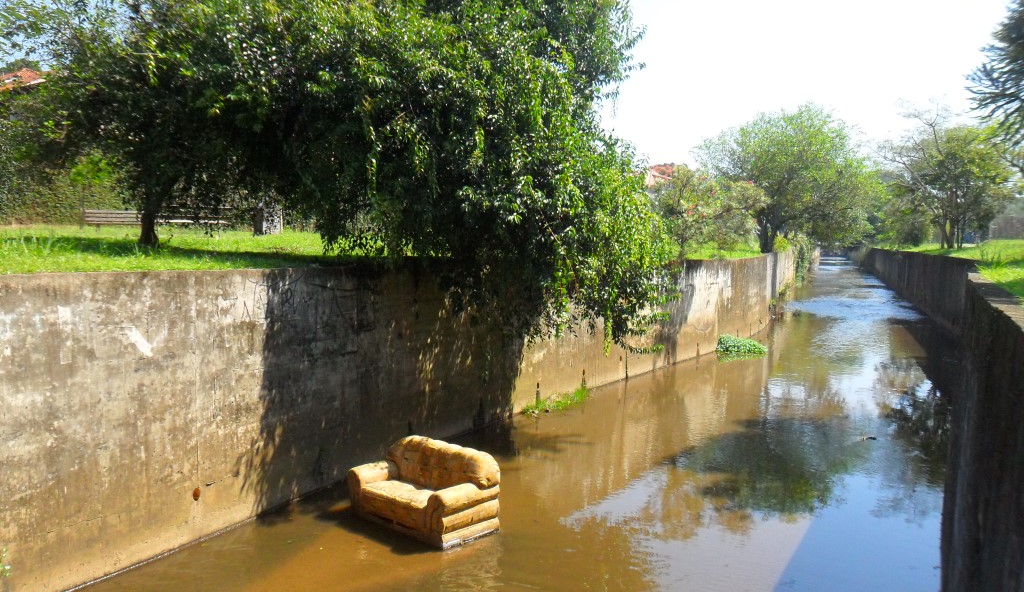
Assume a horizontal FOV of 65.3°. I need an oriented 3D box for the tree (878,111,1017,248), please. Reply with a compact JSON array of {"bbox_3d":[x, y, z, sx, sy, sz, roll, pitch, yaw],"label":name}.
[{"bbox_3d":[25.140,-6.681,46.000,7.600,8.000,7.200,0,3,0],"label":"tree"}]

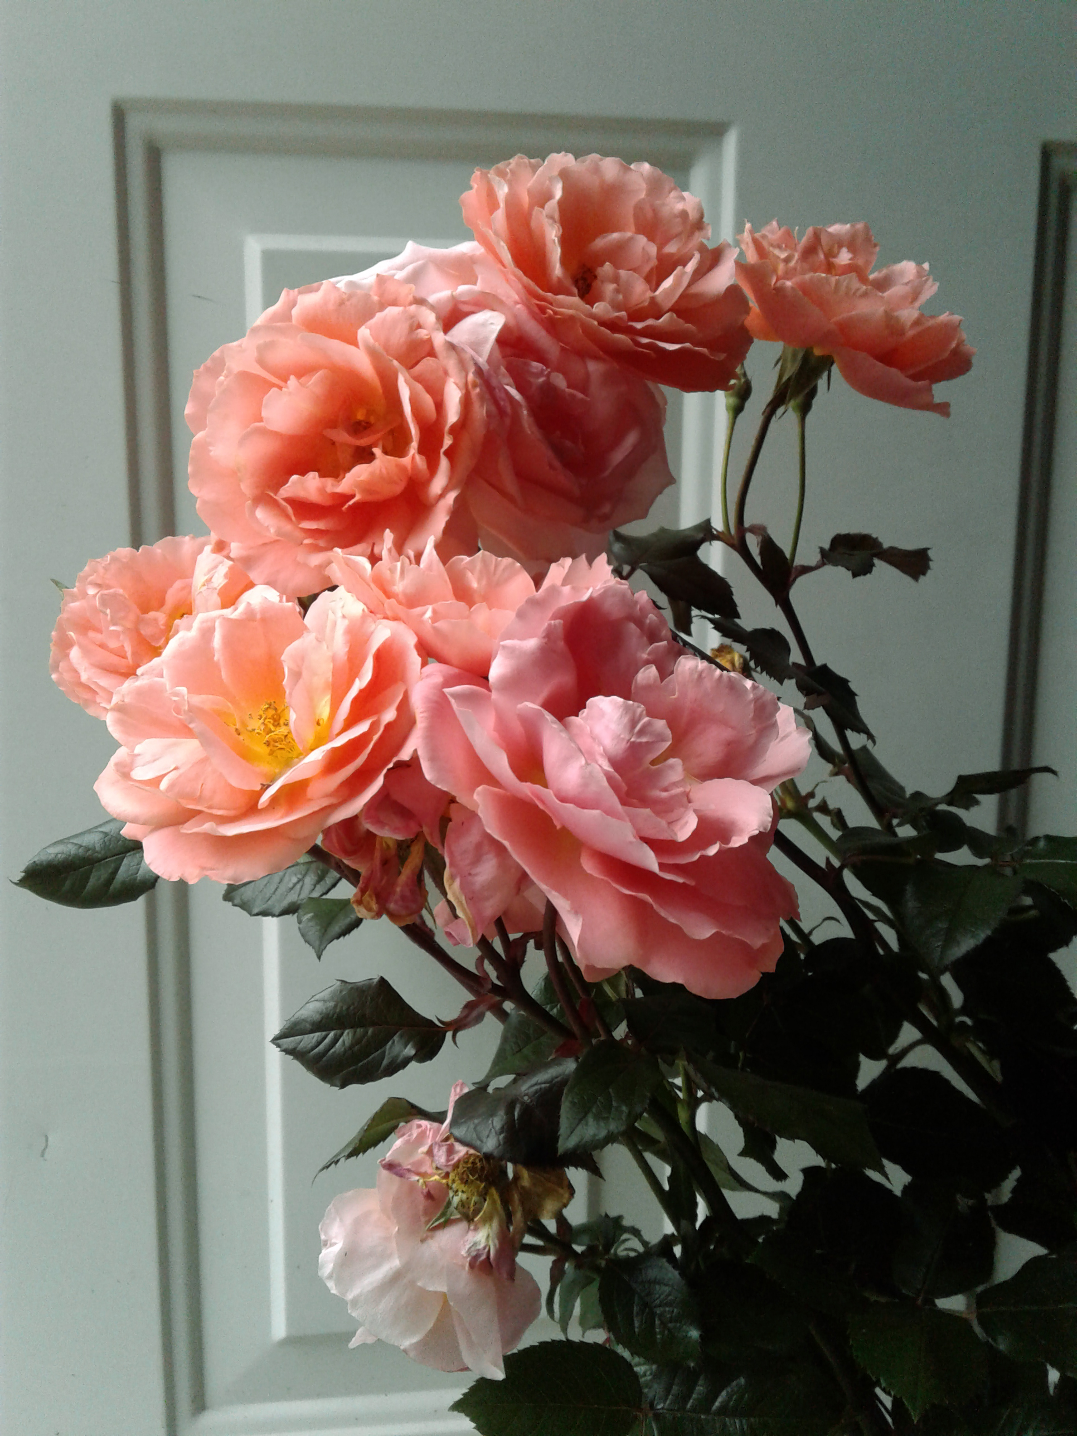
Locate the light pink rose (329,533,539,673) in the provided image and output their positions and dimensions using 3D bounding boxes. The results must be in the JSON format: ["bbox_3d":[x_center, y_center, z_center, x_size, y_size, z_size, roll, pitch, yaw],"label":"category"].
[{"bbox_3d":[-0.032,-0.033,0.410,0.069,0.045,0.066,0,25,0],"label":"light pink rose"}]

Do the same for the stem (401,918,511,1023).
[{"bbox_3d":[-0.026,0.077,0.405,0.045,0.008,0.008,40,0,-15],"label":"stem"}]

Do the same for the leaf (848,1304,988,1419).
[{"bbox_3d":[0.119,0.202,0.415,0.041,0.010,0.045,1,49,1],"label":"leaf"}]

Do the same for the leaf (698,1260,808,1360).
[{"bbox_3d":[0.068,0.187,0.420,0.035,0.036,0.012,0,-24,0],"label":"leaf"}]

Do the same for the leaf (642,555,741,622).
[{"bbox_3d":[0.050,-0.043,0.430,0.037,0.010,0.021,31,50,7],"label":"leaf"}]

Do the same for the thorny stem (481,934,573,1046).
[{"bbox_3d":[-0.004,0.081,0.400,0.010,0.043,0.010,-43,12,0],"label":"thorny stem"}]

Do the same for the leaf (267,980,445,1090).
[{"bbox_3d":[-0.051,0.089,0.375,0.049,0.031,0.012,4,18,5],"label":"leaf"}]

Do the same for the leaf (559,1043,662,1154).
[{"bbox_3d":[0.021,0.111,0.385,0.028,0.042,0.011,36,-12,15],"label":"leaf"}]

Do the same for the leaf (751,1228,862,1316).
[{"bbox_3d":[0.087,0.180,0.430,0.042,0.010,0.029,19,54,15],"label":"leaf"}]

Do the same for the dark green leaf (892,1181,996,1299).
[{"bbox_3d":[0.131,0.169,0.430,0.033,0.042,0.010,16,-28,2],"label":"dark green leaf"}]

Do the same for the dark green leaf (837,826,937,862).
[{"bbox_3d":[0.105,0.038,0.400,0.029,0.009,0.020,1,15,6],"label":"dark green leaf"}]

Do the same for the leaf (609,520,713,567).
[{"bbox_3d":[0.038,-0.054,0.410,0.032,0.011,0.024,0,26,0],"label":"leaf"}]

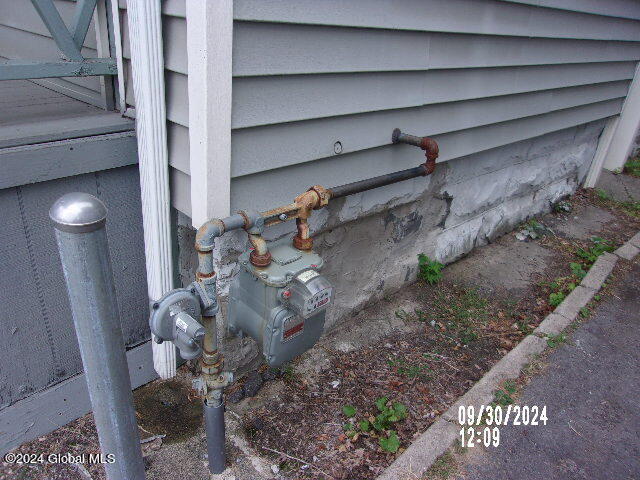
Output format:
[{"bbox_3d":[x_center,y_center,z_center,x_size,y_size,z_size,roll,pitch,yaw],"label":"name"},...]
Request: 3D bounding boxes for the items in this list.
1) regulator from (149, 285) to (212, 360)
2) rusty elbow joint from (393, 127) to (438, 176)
[{"bbox_3d":[-0.318,0.198,1.185,0.142,0.175,0.167,26,32,38],"label":"regulator"},{"bbox_3d":[0.330,-0.308,1.791,0.173,0.148,0.086,26,32,38],"label":"rusty elbow joint"}]

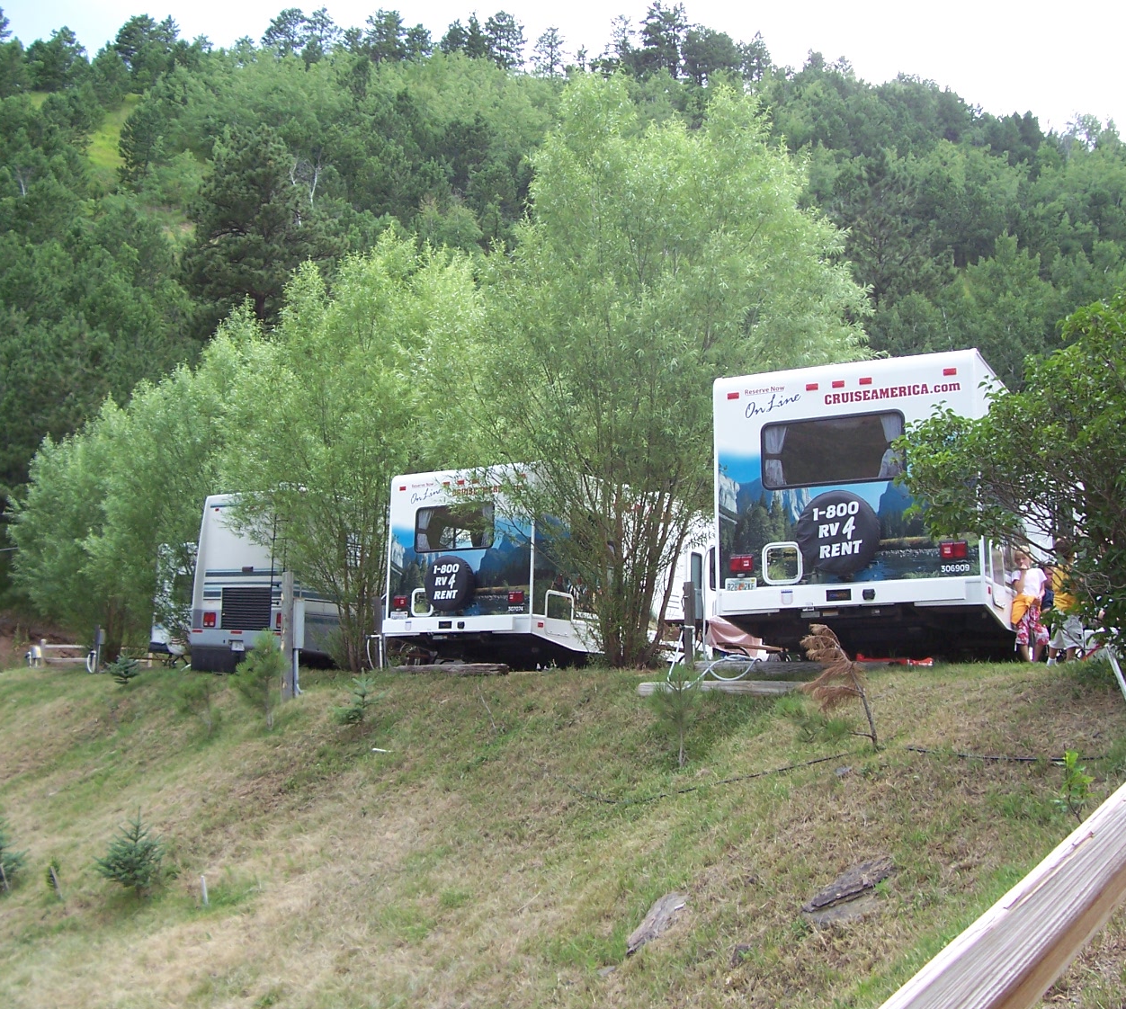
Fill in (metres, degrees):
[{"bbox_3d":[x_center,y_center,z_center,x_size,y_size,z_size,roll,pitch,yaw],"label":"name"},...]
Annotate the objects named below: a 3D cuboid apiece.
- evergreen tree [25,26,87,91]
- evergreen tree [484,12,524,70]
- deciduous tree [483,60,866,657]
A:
[{"bbox_3d":[-67.030,-59.051,174.838,7.589,9.136,7.589,4,-9,-22],"label":"evergreen tree"},{"bbox_3d":[-8.463,-66.217,190.000,5.894,10.024,5.894,1,-11,0],"label":"evergreen tree"},{"bbox_3d":[1.330,-1.662,15.484,4.450,7.103,4.316,0,-8,5],"label":"deciduous tree"}]

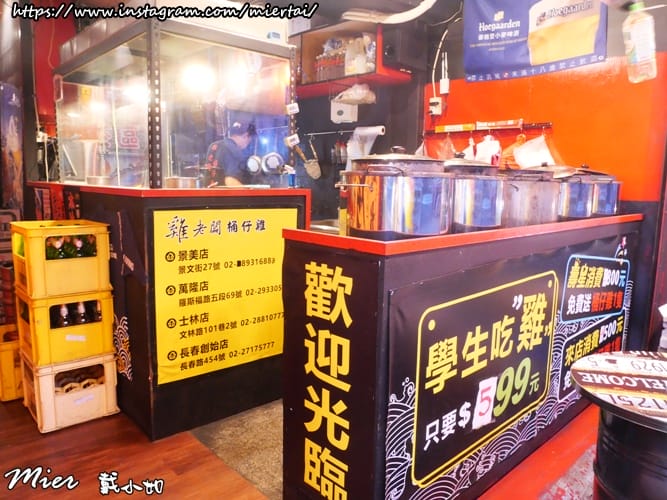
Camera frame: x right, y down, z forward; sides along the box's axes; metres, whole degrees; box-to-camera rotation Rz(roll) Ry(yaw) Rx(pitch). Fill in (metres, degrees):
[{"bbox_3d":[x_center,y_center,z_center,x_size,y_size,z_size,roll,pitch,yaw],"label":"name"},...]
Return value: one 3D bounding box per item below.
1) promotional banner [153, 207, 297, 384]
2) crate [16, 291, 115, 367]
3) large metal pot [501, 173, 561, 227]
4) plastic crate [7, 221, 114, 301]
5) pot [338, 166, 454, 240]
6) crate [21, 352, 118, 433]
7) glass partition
[{"bbox_3d":[-0.473,0.190,2.222,0.755,0.760,0.012,-6,11,-42],"label":"promotional banner"},{"bbox_3d":[-1.322,0.340,2.286,0.340,0.314,0.360,-6,11,-43],"label":"crate"},{"bbox_3d":[0.832,-0.227,2.039,0.305,0.200,0.295,-6,11,-42],"label":"large metal pot"},{"bbox_3d":[-1.315,0.031,2.242,0.340,0.314,0.360,-6,11,-43],"label":"plastic crate"},{"bbox_3d":[0.220,-0.170,1.561,0.355,0.200,0.335,-6,11,-42],"label":"pot"},{"bbox_3d":[-1.328,0.649,2.329,0.340,0.314,0.360,-6,11,-43],"label":"crate"},{"bbox_3d":[-0.999,-0.708,2.696,0.720,0.670,1.520,-6,11,-42],"label":"glass partition"}]

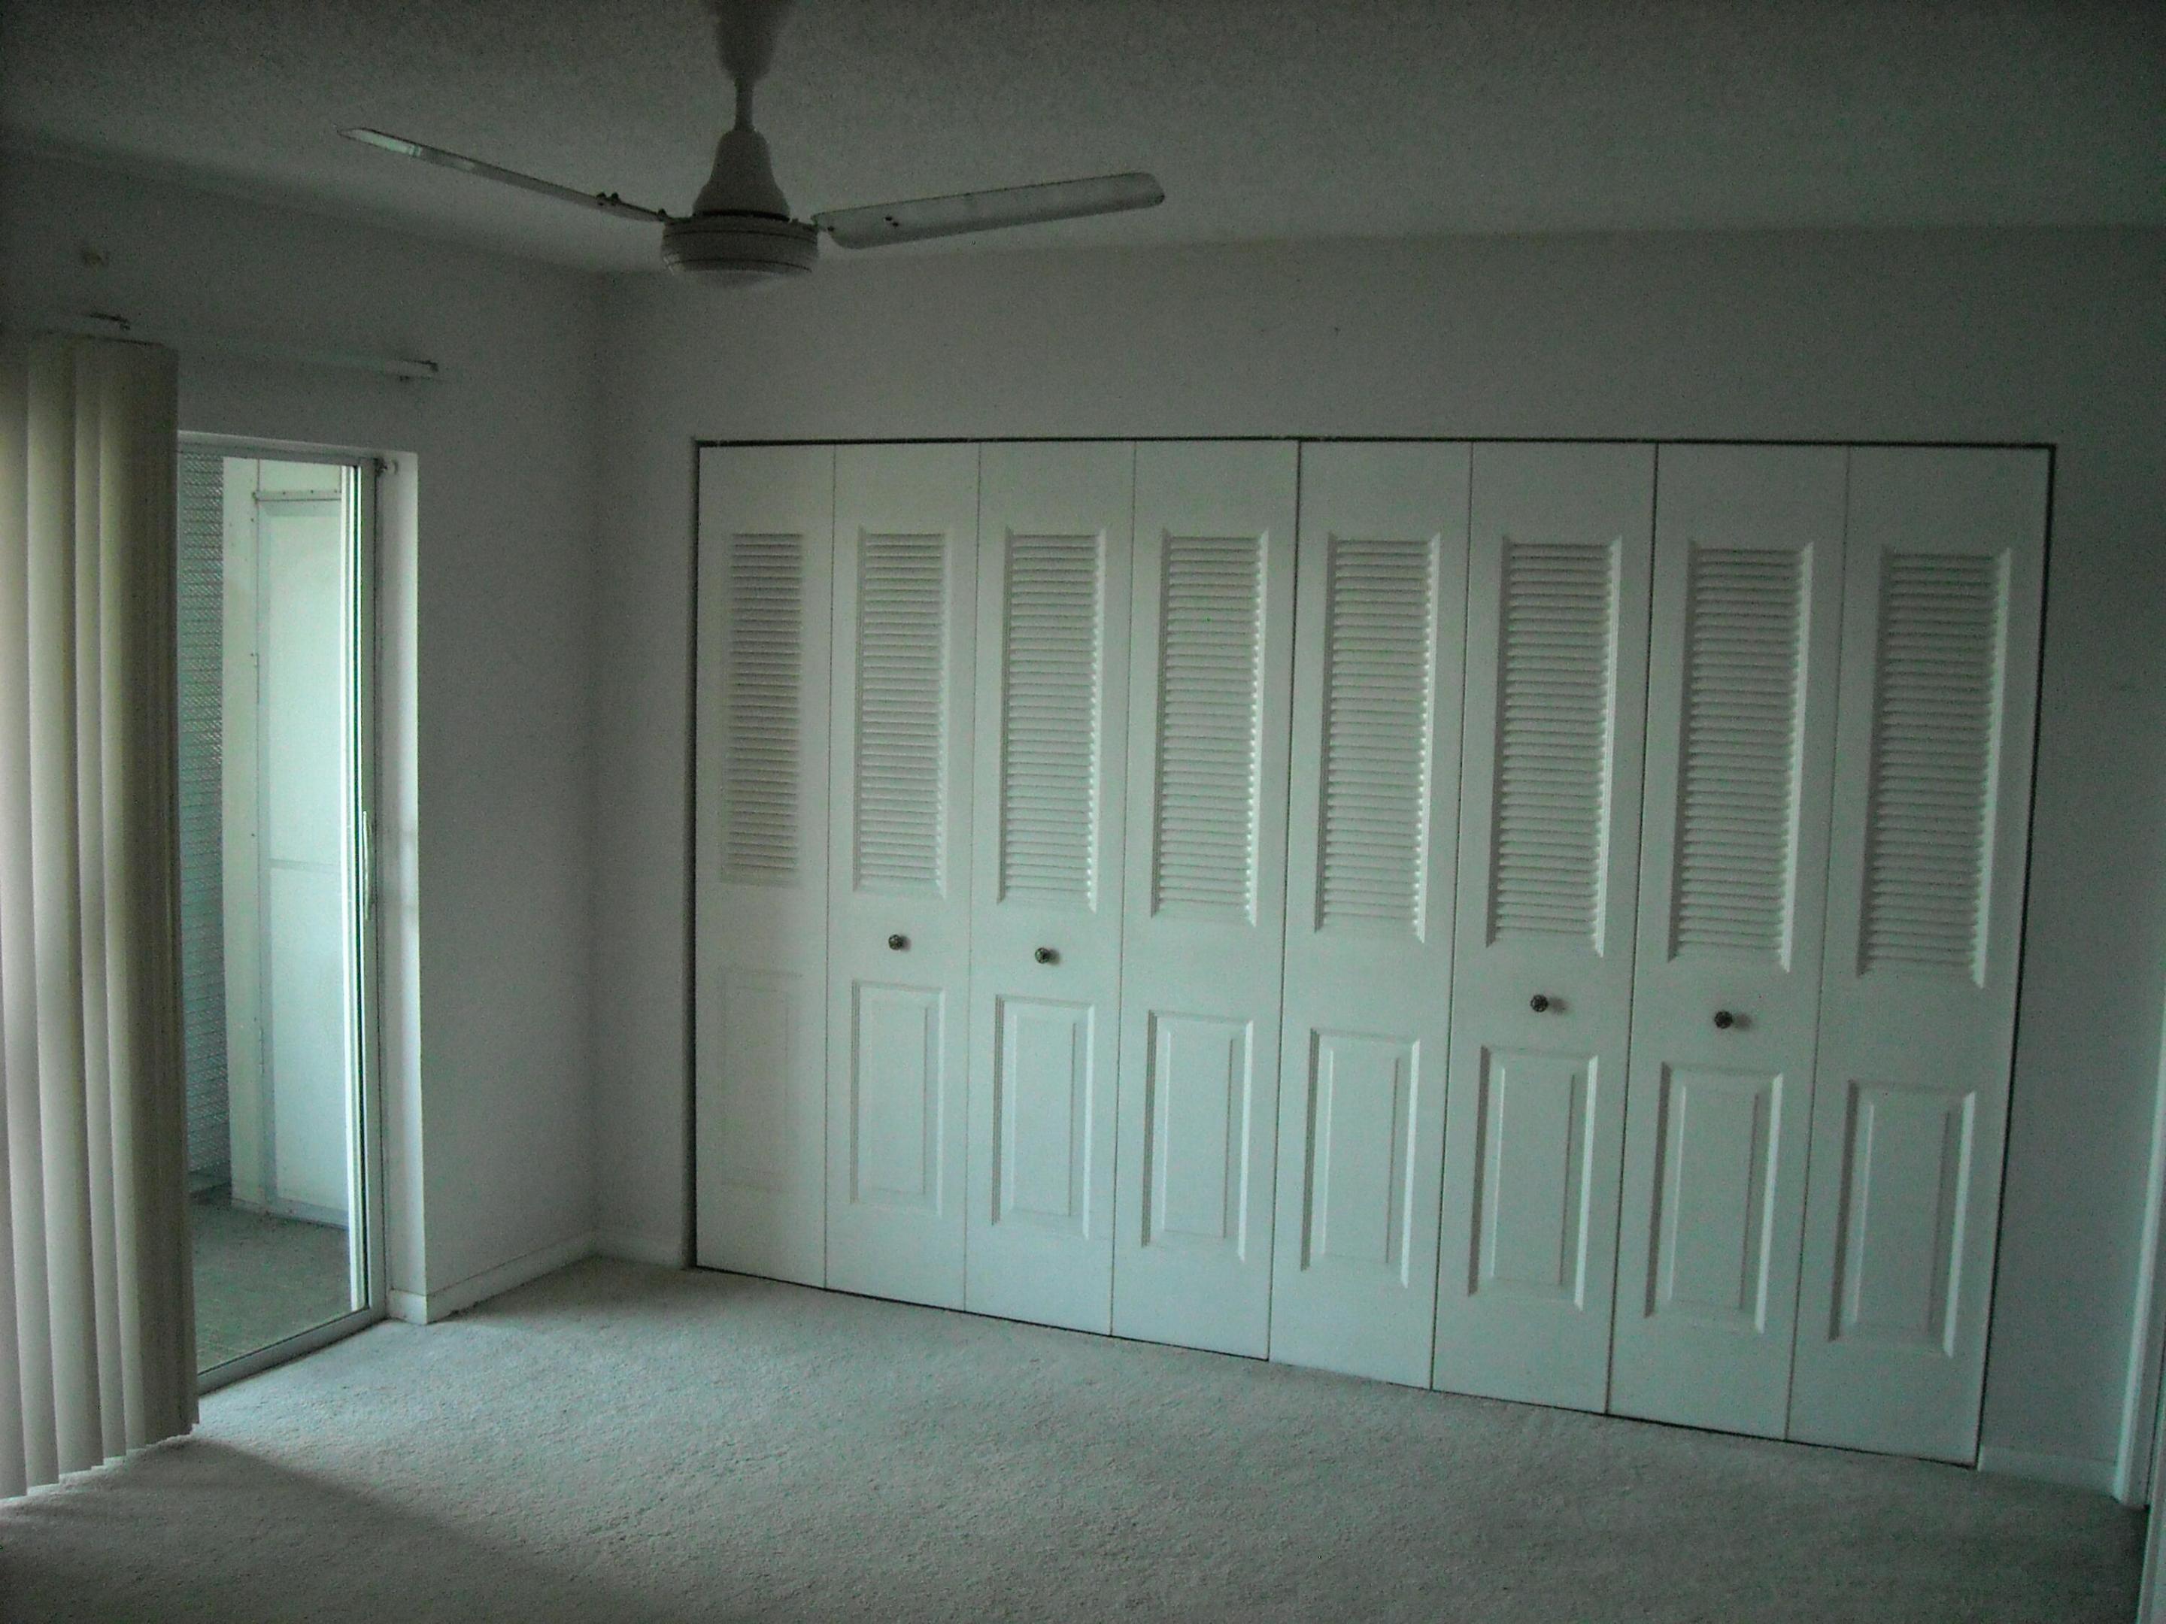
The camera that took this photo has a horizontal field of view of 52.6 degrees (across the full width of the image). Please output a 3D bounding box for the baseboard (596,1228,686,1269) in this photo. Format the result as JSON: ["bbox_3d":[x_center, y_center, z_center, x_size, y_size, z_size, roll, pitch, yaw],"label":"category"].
[{"bbox_3d":[-1.111,1.095,5.504,0.255,0.073,0.015,4,7,22],"label":"baseboard"}]

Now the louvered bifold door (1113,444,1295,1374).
[{"bbox_3d":[0.271,0.206,4.868,0.366,2.015,0.035,4,7,22],"label":"louvered bifold door"}]

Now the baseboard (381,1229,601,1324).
[{"bbox_3d":[-1.427,1.109,5.301,0.132,0.073,0.600,4,7,22],"label":"baseboard"}]

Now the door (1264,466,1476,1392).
[{"bbox_3d":[0.614,0.228,4.731,0.366,2.015,0.035,4,7,22],"label":"door"}]

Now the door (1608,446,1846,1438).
[{"bbox_3d":[1.300,0.274,4.456,0.366,2.015,0.035,4,7,22],"label":"door"}]

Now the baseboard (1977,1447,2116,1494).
[{"bbox_3d":[1.894,1.286,4.303,0.238,0.060,0.015,4,7,22],"label":"baseboard"}]

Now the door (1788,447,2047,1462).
[{"bbox_3d":[1.643,0.297,4.318,0.366,2.015,0.035,4,7,22],"label":"door"}]

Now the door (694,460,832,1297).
[{"bbox_3d":[-0.757,0.137,5.280,0.366,2.015,0.035,4,7,22],"label":"door"}]

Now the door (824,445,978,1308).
[{"bbox_3d":[-0.414,0.160,5.143,0.366,2.015,0.035,4,7,22],"label":"door"}]

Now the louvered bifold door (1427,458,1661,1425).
[{"bbox_3d":[0.957,0.251,4.593,0.366,2.015,0.035,4,7,22],"label":"louvered bifold door"}]

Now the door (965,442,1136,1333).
[{"bbox_3d":[-0.071,0.183,5.006,0.366,2.015,0.035,4,7,22],"label":"door"}]

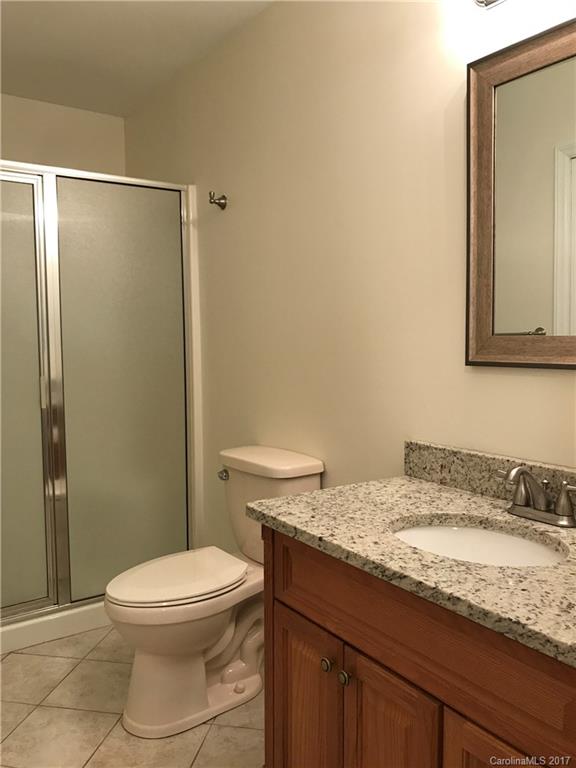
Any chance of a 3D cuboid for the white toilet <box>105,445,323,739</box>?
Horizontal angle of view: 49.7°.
[{"bbox_3d":[-0.276,0.675,2.120,0.735,0.790,0.430,-4,6,-41],"label":"white toilet"}]

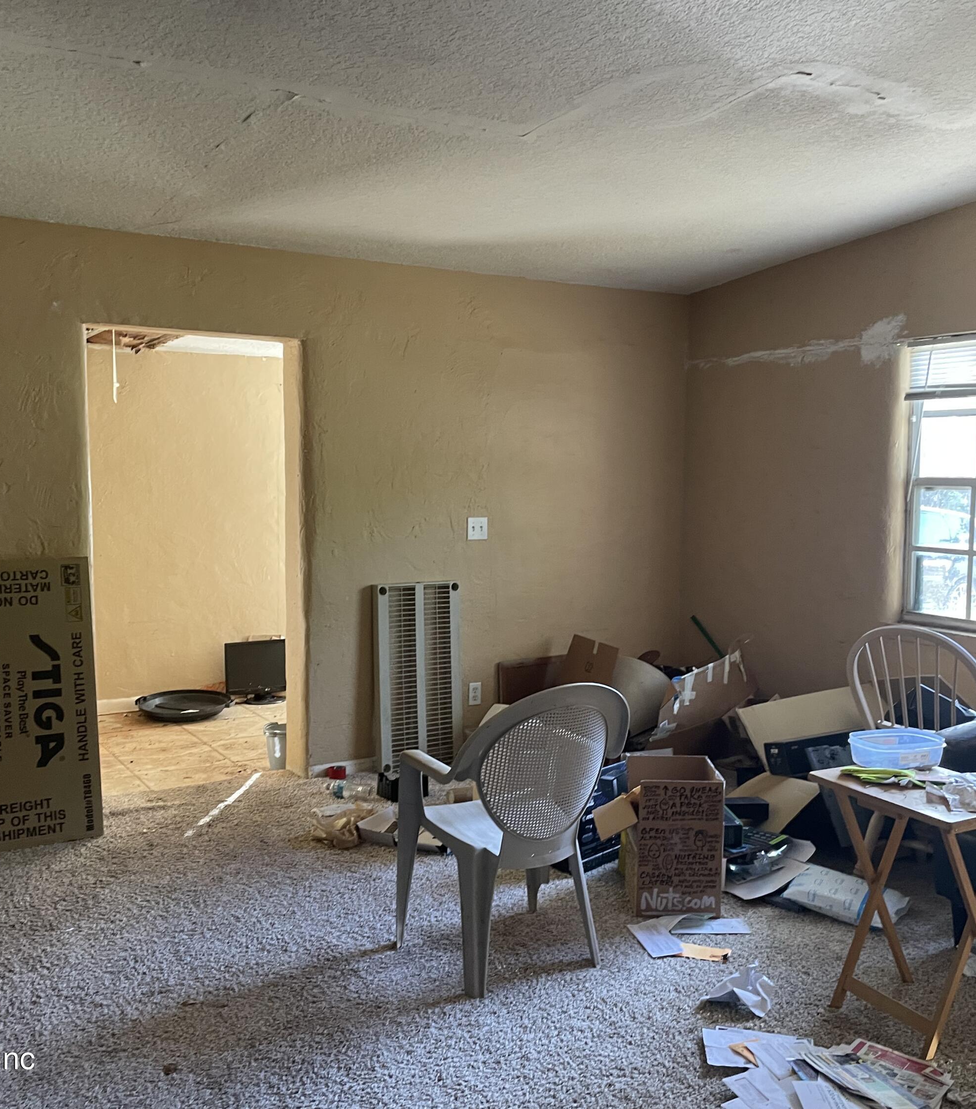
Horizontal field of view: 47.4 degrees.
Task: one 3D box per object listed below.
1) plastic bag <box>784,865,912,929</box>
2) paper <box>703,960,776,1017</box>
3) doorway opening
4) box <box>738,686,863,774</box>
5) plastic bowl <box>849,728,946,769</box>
[{"bbox_3d":[1.192,1.127,3.713,0.270,0.100,0.370,-4,6,-43],"label":"plastic bag"},{"bbox_3d":[0.708,1.207,3.120,0.200,0.095,0.170,0,5,0],"label":"paper"},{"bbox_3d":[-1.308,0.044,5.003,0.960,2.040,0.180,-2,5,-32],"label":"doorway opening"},{"bbox_3d":[1.271,0.780,4.490,0.540,0.400,0.370,-2,5,-32],"label":"box"},{"bbox_3d":[1.168,0.560,3.170,0.220,0.072,0.220,-2,6,-26],"label":"plastic bowl"}]

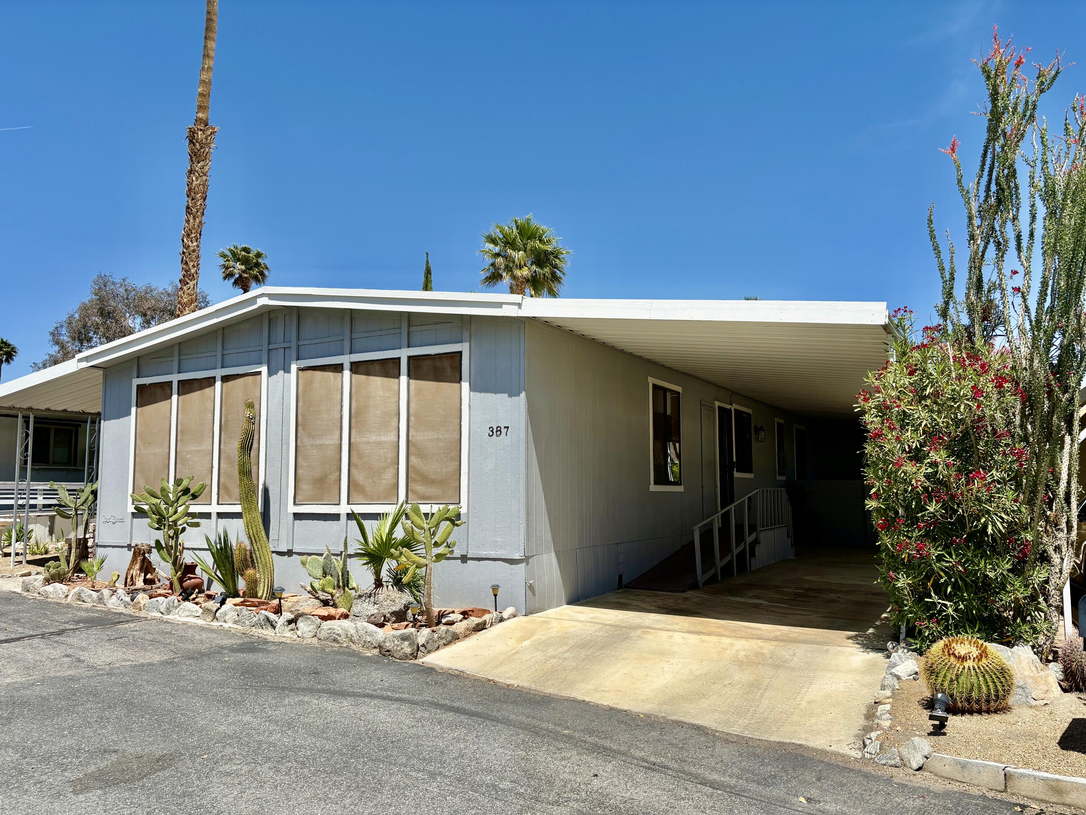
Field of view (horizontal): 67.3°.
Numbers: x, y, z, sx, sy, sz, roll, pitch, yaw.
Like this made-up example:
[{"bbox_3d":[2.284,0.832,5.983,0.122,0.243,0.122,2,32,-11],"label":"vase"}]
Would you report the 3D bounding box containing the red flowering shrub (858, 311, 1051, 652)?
[{"bbox_3d":[3.289,0.539,6.508,1.400,2.570,1.350,-4,-7,29],"label":"red flowering shrub"}]

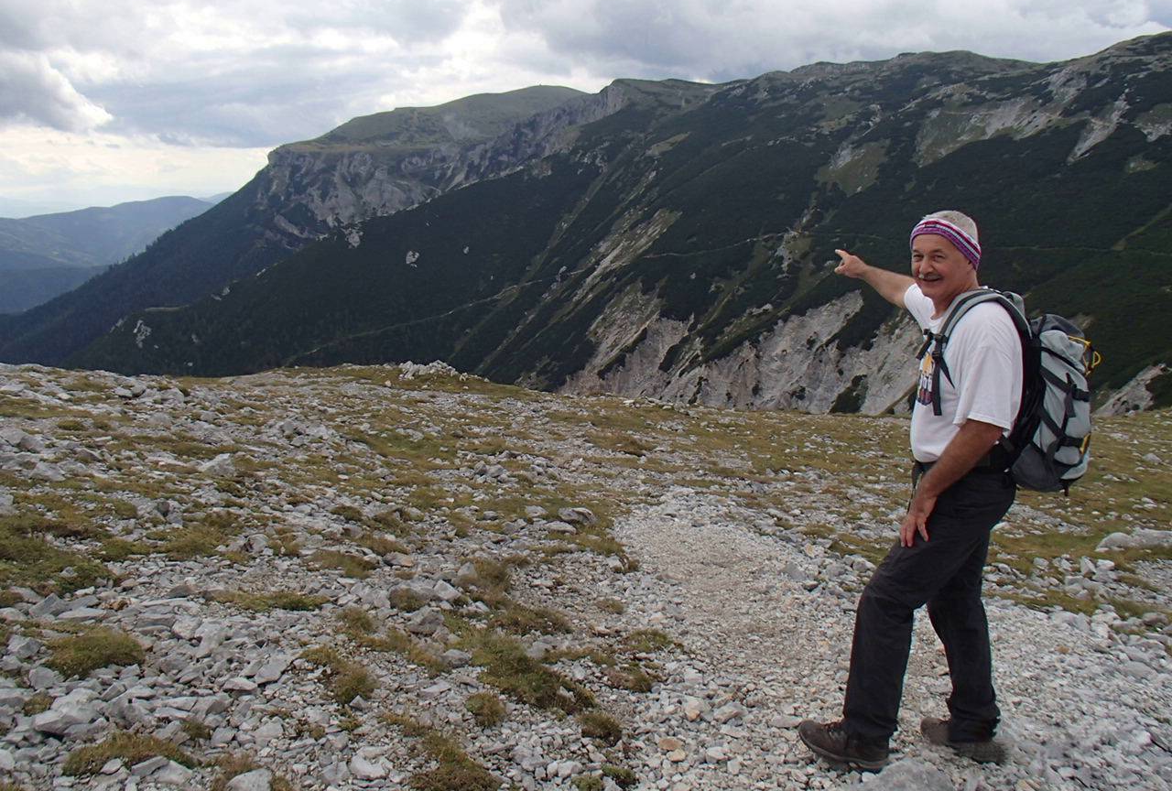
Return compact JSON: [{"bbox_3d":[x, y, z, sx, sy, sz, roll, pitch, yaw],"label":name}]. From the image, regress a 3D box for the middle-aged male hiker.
[{"bbox_3d":[1.050,0.272,3.076,0.680,1.720,0.900,2,12,8],"label":"middle-aged male hiker"}]

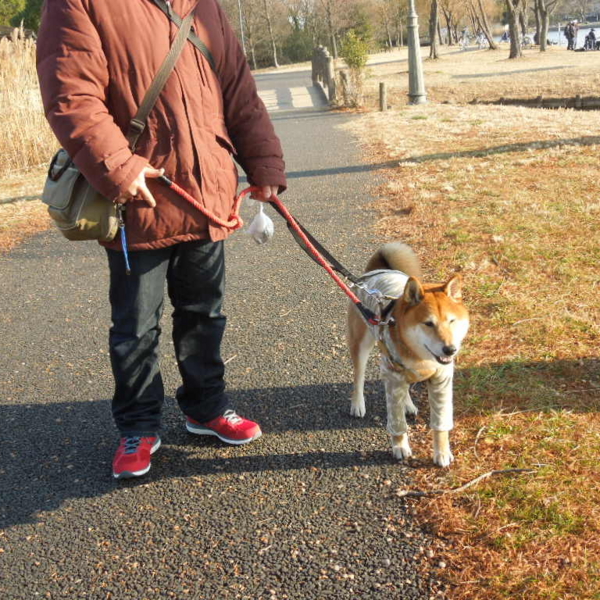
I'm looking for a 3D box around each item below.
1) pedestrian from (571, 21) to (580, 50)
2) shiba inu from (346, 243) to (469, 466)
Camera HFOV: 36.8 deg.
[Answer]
[{"bbox_3d":[16.128,-15.501,52.776,0.420,1.680,0.480,-7,16,-8],"label":"pedestrian"},{"bbox_3d":[0.313,0.169,2.730,0.235,0.565,0.620,-8,16,-11],"label":"shiba inu"}]

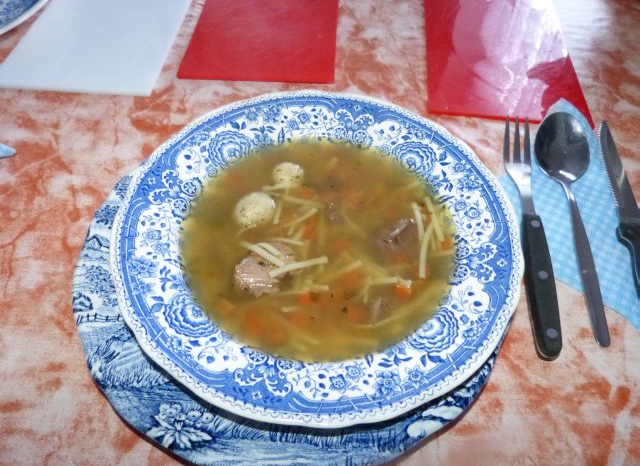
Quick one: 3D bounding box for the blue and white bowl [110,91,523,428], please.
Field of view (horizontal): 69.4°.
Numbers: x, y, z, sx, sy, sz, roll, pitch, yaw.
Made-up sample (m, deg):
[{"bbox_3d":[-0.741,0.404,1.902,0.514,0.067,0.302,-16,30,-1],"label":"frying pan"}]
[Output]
[{"bbox_3d":[0.000,0.001,0.280,0.230,0.037,0.230,2,54,-3],"label":"blue and white bowl"}]

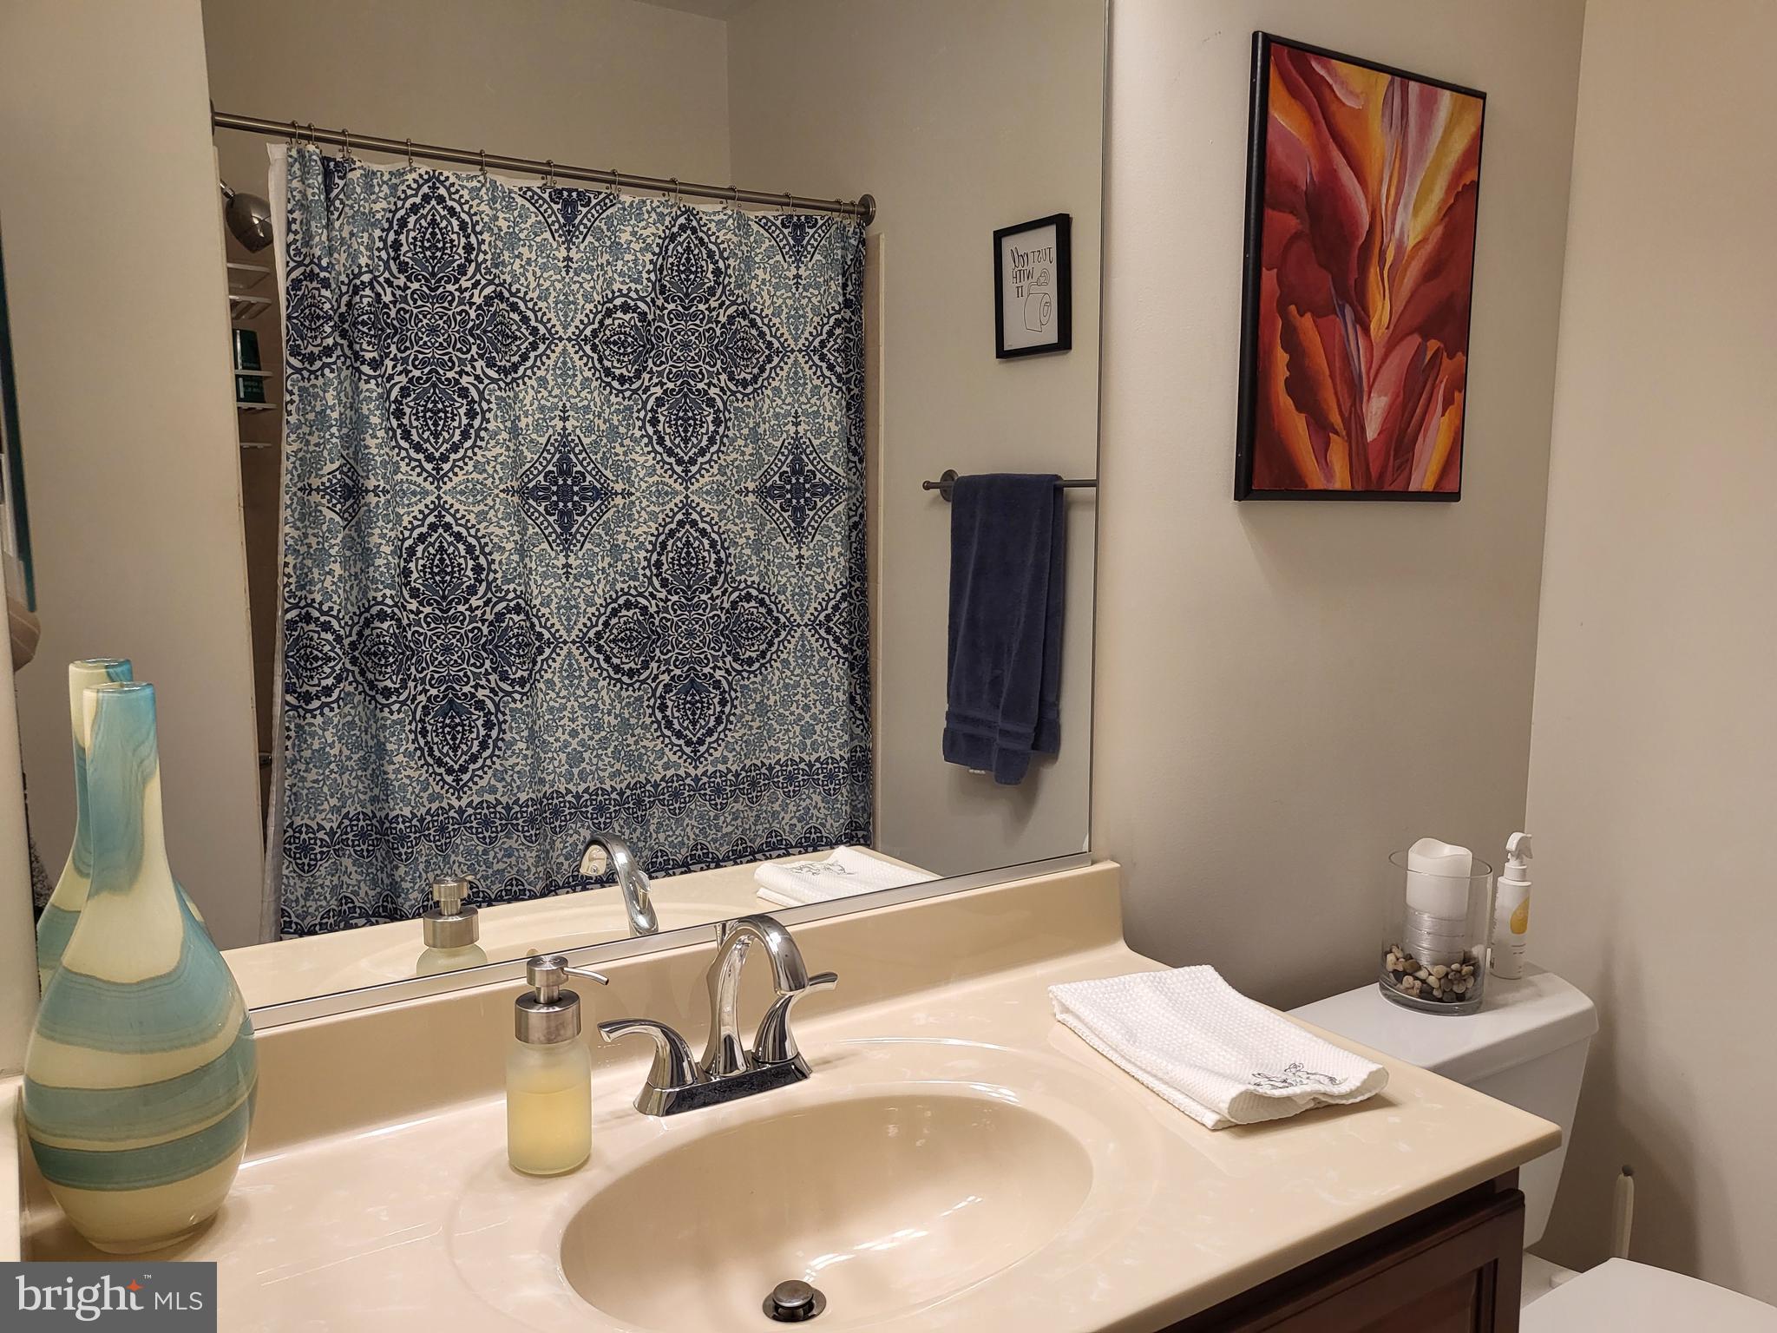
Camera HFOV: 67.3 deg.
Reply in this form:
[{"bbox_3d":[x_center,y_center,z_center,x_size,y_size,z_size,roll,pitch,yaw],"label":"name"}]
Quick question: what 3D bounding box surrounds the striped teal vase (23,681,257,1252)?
[{"bbox_3d":[-0.525,0.208,0.925,0.141,0.392,0.141,-5,9,-33],"label":"striped teal vase"}]

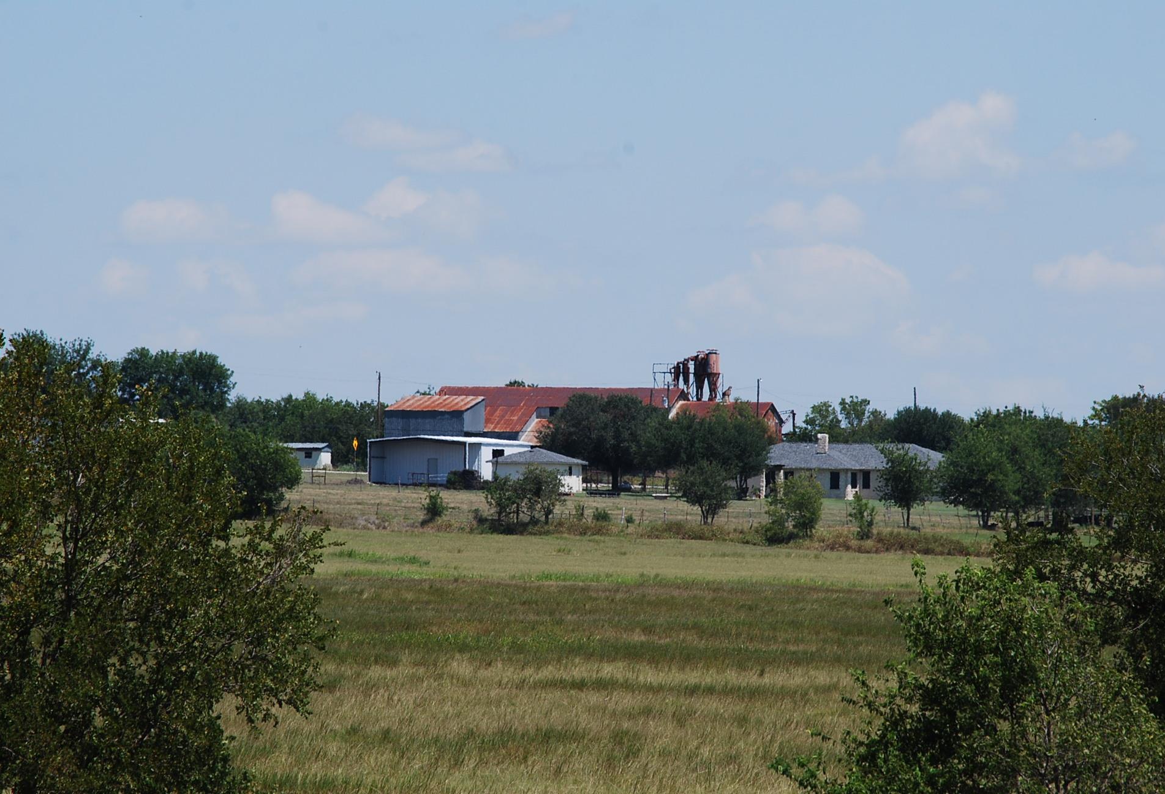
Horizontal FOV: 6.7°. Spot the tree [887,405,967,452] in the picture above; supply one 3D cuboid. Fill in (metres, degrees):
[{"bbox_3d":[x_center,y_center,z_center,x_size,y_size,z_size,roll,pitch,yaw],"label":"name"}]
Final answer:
[{"bbox_3d":[33.050,4.800,950.000,7.650,8.000,7.270,0,0,0],"label":"tree"}]

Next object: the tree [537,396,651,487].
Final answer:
[{"bbox_3d":[1.345,3.836,845.000,9.730,8.310,9.250,0,0,0],"label":"tree"}]

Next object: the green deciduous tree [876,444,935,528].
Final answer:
[{"bbox_3d":[23.987,6.605,735.000,4.410,6.330,4.180,0,0,0],"label":"green deciduous tree"}]

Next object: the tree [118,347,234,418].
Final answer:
[{"bbox_3d":[-41.521,0.851,1010.000,11.820,11.920,11.230,0,0,0],"label":"tree"}]

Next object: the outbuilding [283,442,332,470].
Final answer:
[{"bbox_3d":[-30.110,6.410,1070.000,5.200,3.000,3.600,0,0,17],"label":"outbuilding"}]

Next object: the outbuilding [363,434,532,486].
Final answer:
[{"bbox_3d":[-11.423,5.430,853.000,9.400,4.250,12.800,0,0,25],"label":"outbuilding"}]

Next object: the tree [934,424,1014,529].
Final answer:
[{"bbox_3d":[27.960,5.710,705.000,5.550,7.330,5.270,0,0,0],"label":"tree"}]

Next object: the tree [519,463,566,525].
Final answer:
[{"bbox_3d":[-3.035,7.357,745.000,3.630,4.530,3.450,0,0,0],"label":"tree"}]

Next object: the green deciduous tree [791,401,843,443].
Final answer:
[{"bbox_3d":[23.290,4.610,985.000,5.350,8.480,5.080,0,0,0],"label":"green deciduous tree"}]

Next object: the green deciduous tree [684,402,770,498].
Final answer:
[{"bbox_3d":[12.680,4.630,860.000,7.490,8.290,7.120,0,0,0],"label":"green deciduous tree"}]

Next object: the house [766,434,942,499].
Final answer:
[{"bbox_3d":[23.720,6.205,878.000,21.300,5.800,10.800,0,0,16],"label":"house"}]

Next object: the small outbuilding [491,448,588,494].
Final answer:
[{"bbox_3d":[-3.980,6.610,886.000,8.790,4.020,8.200,0,0,0],"label":"small outbuilding"}]

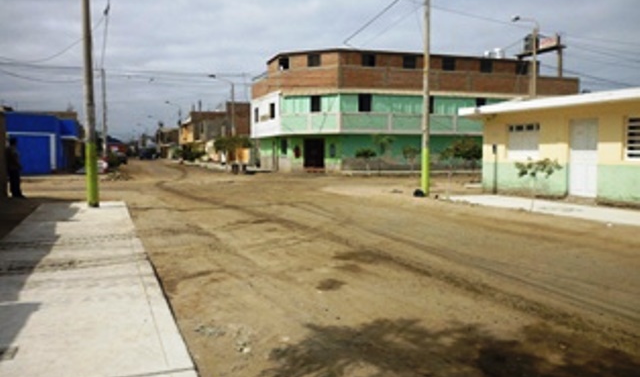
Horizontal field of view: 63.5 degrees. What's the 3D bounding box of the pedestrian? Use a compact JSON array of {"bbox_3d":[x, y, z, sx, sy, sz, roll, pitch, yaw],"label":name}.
[{"bbox_3d":[-8.881,-0.606,15.094,0.420,1.740,0.500,-2,4,-23],"label":"pedestrian"}]

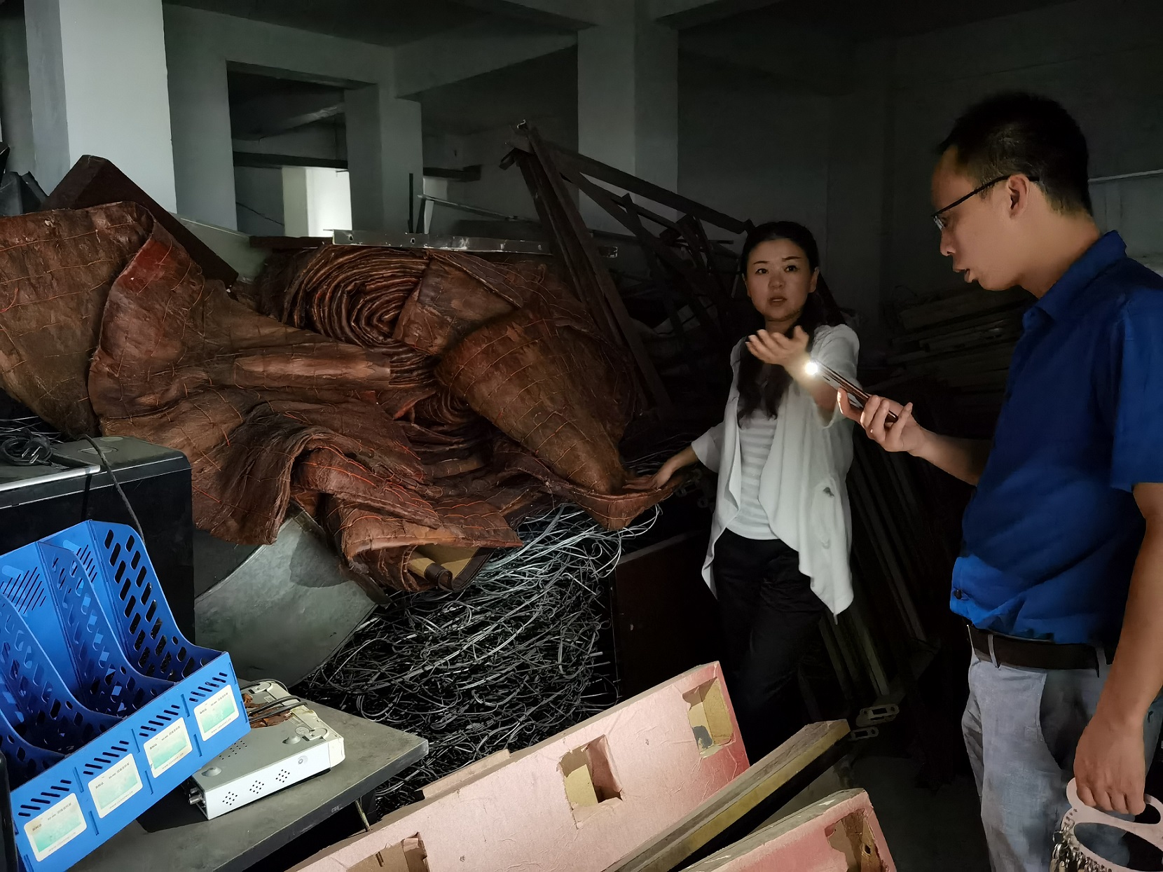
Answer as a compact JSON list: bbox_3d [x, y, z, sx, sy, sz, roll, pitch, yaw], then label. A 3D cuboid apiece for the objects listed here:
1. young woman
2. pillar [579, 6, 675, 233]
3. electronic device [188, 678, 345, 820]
[{"bbox_3d":[0.360,0.347,1.978,0.448,1.625,0.616,2,8,20],"label":"young woman"},{"bbox_3d":[0.310,-1.106,6.107,0.410,3.400,0.540,-8,10,-42],"label":"pillar"},{"bbox_3d":[-0.519,0.467,1.384,0.214,0.047,0.251,-11,16,-40],"label":"electronic device"}]

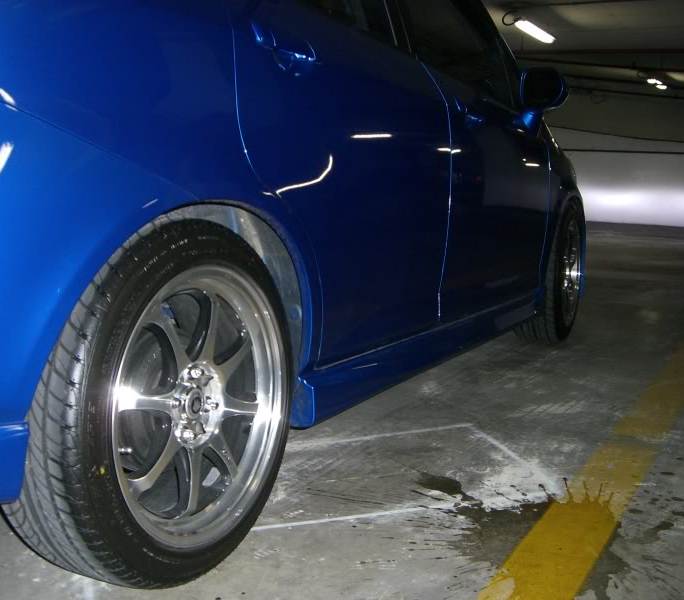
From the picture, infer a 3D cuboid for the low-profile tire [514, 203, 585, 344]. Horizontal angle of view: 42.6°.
[{"bbox_3d":[0.835,-0.119,3.578,0.195,0.580,0.580,3,8,25],"label":"low-profile tire"}]

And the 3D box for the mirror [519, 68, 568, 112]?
[{"bbox_3d":[0.679,-0.708,2.946,0.160,0.143,0.100,4,8,27],"label":"mirror"}]

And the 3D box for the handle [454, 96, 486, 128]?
[{"bbox_3d":[0.352,-0.516,2.415,0.045,0.055,0.205,4,2,27],"label":"handle"}]

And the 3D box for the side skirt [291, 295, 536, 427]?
[{"bbox_3d":[0.289,0.098,2.452,0.100,0.115,1.670,4,8,27],"label":"side skirt"}]

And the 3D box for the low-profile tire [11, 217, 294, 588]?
[{"bbox_3d":[-0.290,0.159,1.423,0.195,0.580,0.580,4,8,27],"label":"low-profile tire"}]

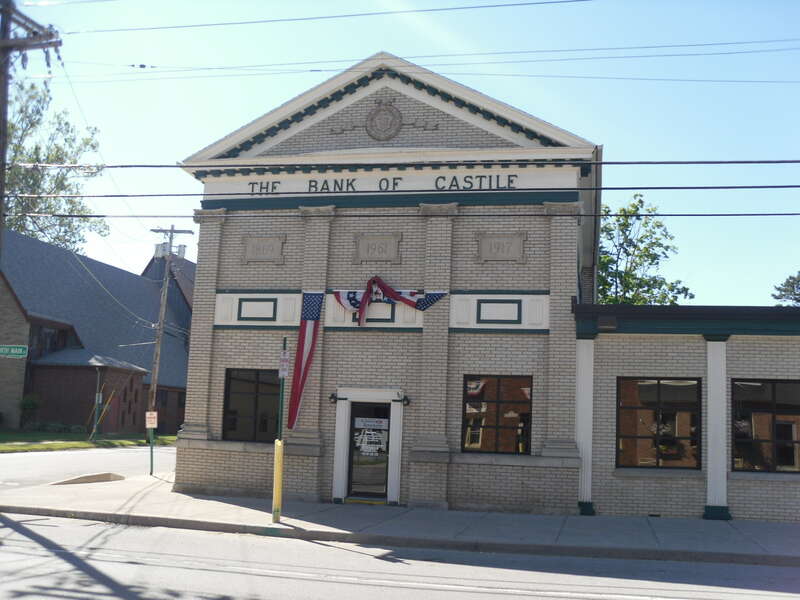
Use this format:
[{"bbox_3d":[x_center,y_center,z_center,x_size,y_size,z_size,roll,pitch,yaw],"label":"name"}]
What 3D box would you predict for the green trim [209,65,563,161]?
[{"bbox_3d":[-0.350,-4.167,17.322,7.877,1.980,0.500,0,-8,12],"label":"green trim"}]

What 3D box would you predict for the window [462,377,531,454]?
[{"bbox_3d":[2.038,2.417,16.571,1.465,1.670,0.080,0,-7,11],"label":"window"}]

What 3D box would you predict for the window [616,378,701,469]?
[{"bbox_3d":[5.175,2.456,15.702,1.615,1.800,0.100,0,-8,12],"label":"window"}]

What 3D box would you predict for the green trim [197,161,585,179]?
[{"bbox_3d":[-0.430,-2.819,17.098,8.648,0.168,0.220,0,-7,13],"label":"green trim"}]

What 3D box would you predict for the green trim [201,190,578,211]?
[{"bbox_3d":[-0.395,-2.144,17.475,8.488,0.305,0.300,0,-7,11],"label":"green trim"}]

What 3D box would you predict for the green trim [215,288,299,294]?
[{"bbox_3d":[-3.194,-0.181,17.828,2.049,0.105,0.080,0,-7,11],"label":"green trim"}]

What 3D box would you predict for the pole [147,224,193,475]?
[{"bbox_3d":[-9.974,1.467,33.249,2.046,9.457,0.700,0,-8,12],"label":"pole"}]

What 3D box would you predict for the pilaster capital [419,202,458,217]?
[{"bbox_3d":[0.839,-1.876,16.742,0.835,0.312,0.320,0,-7,13],"label":"pilaster capital"}]

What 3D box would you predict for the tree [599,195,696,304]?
[{"bbox_3d":[8.626,1.053,29.654,5.800,10.100,5.800,0,-7,13],"label":"tree"}]

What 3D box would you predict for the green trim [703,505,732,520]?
[{"bbox_3d":[6.364,4.277,15.790,0.556,0.273,0.200,0,-7,11],"label":"green trim"}]

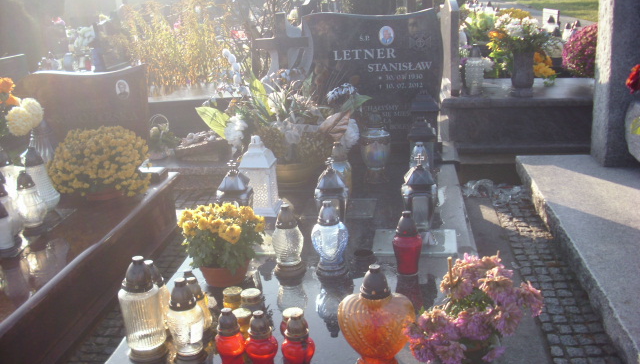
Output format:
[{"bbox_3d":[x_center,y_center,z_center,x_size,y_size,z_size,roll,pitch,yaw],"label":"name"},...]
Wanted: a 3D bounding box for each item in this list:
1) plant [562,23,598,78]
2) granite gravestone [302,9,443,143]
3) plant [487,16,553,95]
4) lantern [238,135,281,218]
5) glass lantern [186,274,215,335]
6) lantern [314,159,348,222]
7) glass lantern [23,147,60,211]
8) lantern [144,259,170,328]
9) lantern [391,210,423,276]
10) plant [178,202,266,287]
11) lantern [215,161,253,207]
[{"bbox_3d":[2.304,-1.046,5.691,0.556,0.549,0.556,-1,17,7],"label":"plant"},{"bbox_3d":[0.295,-0.565,3.742,0.731,0.721,0.124,-1,17,7],"label":"granite gravestone"},{"bbox_3d":[1.333,-0.848,4.550,0.440,0.520,0.380,-1,16,8],"label":"plant"},{"bbox_3d":[-0.260,-0.033,2.929,0.165,0.335,0.165,-1,16,8],"label":"lantern"},{"bbox_3d":[-0.348,0.351,1.904,0.090,0.175,0.090,-1,16,8],"label":"glass lantern"},{"bbox_3d":[0.044,0.056,2.631,0.135,0.295,0.135,-1,16,8],"label":"lantern"},{"bbox_3d":[-1.394,-0.005,3.388,0.180,0.347,0.180,-1,17,7],"label":"glass lantern"},{"bbox_3d":[-0.505,0.349,2.066,0.096,0.243,0.096,-1,17,7],"label":"lantern"},{"bbox_3d":[0.314,0.216,2.443,0.106,0.224,0.106,-1,16,7],"label":"lantern"},{"bbox_3d":[-0.353,0.224,2.460,0.310,0.280,0.300,-1,16,7],"label":"plant"},{"bbox_3d":[-0.368,0.063,2.934,0.145,0.325,0.145,-1,16,7],"label":"lantern"}]

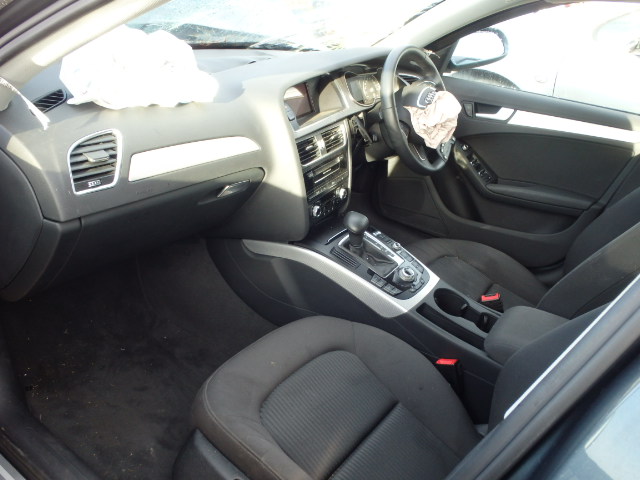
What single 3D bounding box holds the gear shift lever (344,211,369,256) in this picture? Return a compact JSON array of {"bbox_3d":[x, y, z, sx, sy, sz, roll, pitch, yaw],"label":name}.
[{"bbox_3d":[0.085,-0.017,1.245,0.055,0.110,0.046,24,32,30],"label":"gear shift lever"}]

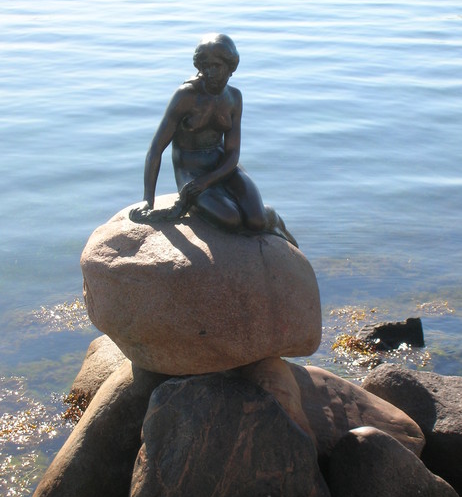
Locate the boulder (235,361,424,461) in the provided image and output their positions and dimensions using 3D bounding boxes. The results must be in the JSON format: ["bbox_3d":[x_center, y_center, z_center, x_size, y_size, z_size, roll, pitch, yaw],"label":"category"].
[{"bbox_3d":[0.565,0.910,7.814,1.050,0.750,0.850,0,18,0],"label":"boulder"}]

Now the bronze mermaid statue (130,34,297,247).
[{"bbox_3d":[-0.090,-0.513,7.194,0.920,1.200,0.670,-8,20,-24],"label":"bronze mermaid statue"}]

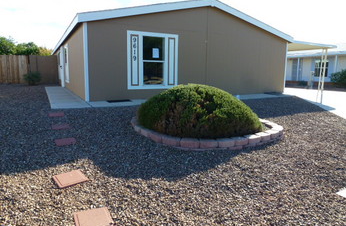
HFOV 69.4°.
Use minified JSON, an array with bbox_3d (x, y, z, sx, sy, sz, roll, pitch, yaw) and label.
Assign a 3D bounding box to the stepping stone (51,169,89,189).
[{"bbox_3d":[-1.214,0.792,2.972,0.305,0.043,0.302,-8,18,-38],"label":"stepping stone"}]

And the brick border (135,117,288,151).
[{"bbox_3d":[0.606,0.265,5.370,3.050,0.180,3.000,2,9,6],"label":"brick border"}]

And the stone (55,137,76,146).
[{"bbox_3d":[-1.744,0.472,4.076,0.305,0.043,0.302,-5,17,-31],"label":"stone"}]

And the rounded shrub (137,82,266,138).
[{"bbox_3d":[0.538,-0.185,5.177,2.500,0.850,2.450,2,9,6],"label":"rounded shrub"}]

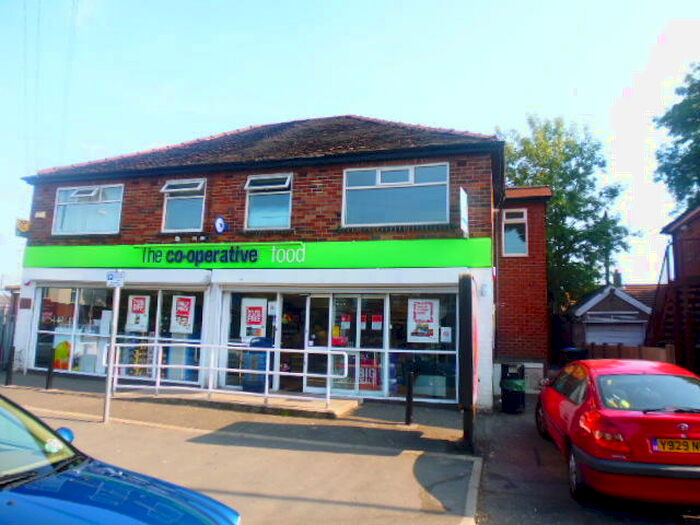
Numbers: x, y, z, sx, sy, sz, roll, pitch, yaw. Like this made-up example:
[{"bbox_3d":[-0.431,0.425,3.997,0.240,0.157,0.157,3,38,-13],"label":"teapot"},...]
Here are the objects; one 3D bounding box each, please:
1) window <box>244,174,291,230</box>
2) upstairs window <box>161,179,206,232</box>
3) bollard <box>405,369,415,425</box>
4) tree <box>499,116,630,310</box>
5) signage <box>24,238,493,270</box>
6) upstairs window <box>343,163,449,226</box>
[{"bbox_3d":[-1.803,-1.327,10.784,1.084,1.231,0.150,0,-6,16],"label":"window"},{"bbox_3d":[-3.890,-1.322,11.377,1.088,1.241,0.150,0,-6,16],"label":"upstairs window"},{"bbox_3d":[0.986,2.201,7.892,0.105,0.861,0.105,0,-6,16],"label":"bollard"},{"bbox_3d":[8.557,-1.077,20.167,5.547,10.254,5.547,0,-6,16],"label":"tree"},{"bbox_3d":[-2.810,-0.160,10.878,11.486,0.555,0.140,0,-6,16],"label":"signage"},{"bbox_3d":[0.916,-1.384,10.068,2.216,1.230,0.120,0,-6,16],"label":"upstairs window"}]

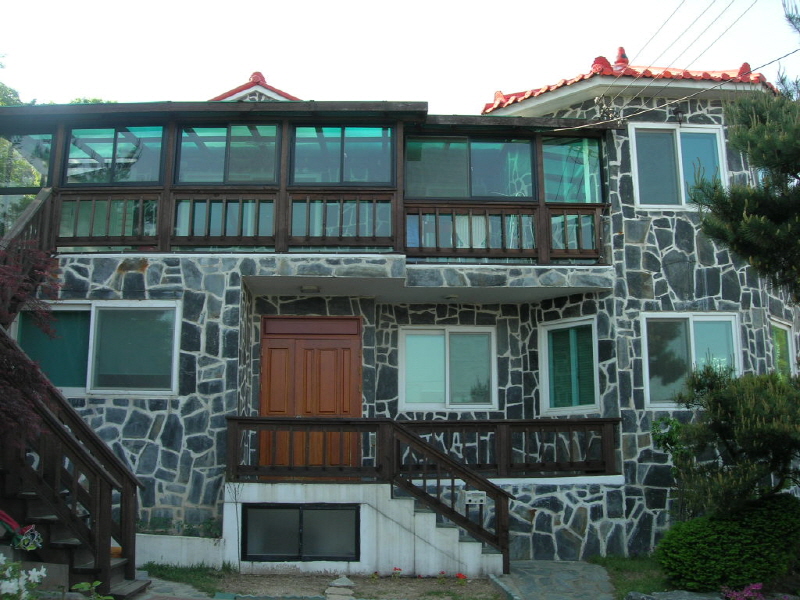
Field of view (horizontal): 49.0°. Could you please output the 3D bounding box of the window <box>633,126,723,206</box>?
[{"bbox_3d":[4.234,-2.028,13.319,1.439,1.360,0.140,0,-12,-1],"label":"window"}]

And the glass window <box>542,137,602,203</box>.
[{"bbox_3d":[2.619,-1.964,13.317,0.912,1.047,0.120,0,-12,-1],"label":"glass window"}]

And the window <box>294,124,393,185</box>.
[{"bbox_3d":[-0.831,-2.090,12.771,1.443,0.907,0.120,0,-12,-1],"label":"window"}]

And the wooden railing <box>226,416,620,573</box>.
[{"bbox_3d":[0.475,2.427,11.063,5.039,1.792,1.523,0,-11,-1],"label":"wooden railing"}]

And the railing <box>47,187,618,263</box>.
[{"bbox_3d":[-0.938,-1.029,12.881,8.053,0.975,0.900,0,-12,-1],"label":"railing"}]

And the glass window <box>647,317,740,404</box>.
[{"bbox_3d":[4.206,0.868,12.703,1.393,1.403,0.140,0,-12,-1],"label":"glass window"}]

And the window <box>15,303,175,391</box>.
[{"bbox_3d":[-3.992,0.636,11.675,2.160,1.239,0.150,0,-11,-1],"label":"window"}]

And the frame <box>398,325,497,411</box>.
[{"bbox_3d":[0.704,1.024,13.037,1.471,1.252,0.150,0,-11,-1],"label":"frame"}]

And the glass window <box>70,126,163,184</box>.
[{"bbox_3d":[-3.972,-1.991,12.257,1.317,0.857,0.100,0,-11,-1],"label":"glass window"}]

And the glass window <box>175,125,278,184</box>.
[{"bbox_3d":[-2.495,-2.096,12.743,1.465,0.913,0.120,0,-12,-1],"label":"glass window"}]

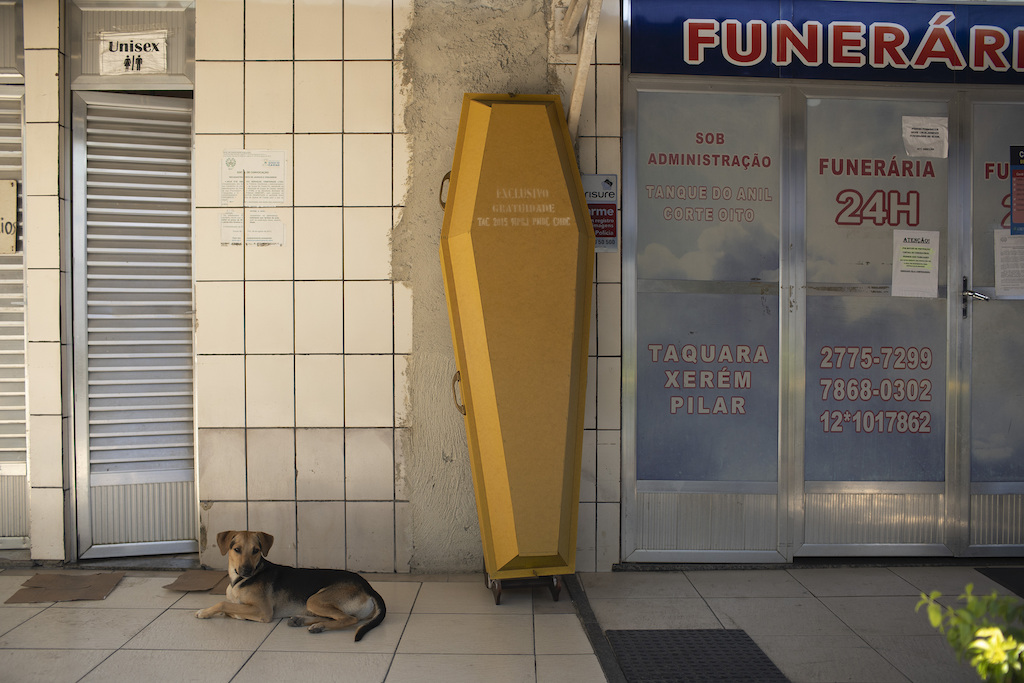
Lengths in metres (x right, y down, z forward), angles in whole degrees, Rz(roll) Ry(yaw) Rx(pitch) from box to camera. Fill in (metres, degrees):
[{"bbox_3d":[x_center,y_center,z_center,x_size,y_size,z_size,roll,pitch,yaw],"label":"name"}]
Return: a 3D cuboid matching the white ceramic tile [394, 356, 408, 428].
[{"bbox_3d":[-0.473,0.215,4.298,0.067,0.312,0.010,0,1,-1],"label":"white ceramic tile"}]

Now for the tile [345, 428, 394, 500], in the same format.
[{"bbox_3d":[-0.613,0.532,4.299,0.210,0.311,0.010,0,1,-1],"label":"tile"}]

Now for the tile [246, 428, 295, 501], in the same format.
[{"bbox_3d":[-0.996,0.508,4.109,0.200,0.300,0.012,0,1,-1],"label":"tile"}]

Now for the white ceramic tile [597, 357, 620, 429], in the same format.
[{"bbox_3d":[0.414,0.219,4.222,0.099,0.306,0.010,0,1,-2],"label":"white ceramic tile"}]

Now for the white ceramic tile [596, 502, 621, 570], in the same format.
[{"bbox_3d":[0.417,0.839,4.268,0.100,0.293,0.010,0,1,1],"label":"white ceramic tile"}]

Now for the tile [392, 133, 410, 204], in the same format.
[{"bbox_3d":[-0.453,-0.706,4.107,0.070,0.296,0.010,0,1,0],"label":"tile"}]

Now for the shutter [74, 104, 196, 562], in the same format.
[{"bbox_3d":[-1.654,-0.065,4.440,0.521,2.043,0.035,0,1,-17],"label":"shutter"}]

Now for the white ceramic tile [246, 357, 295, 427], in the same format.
[{"bbox_3d":[-1.036,0.215,4.275,0.209,0.312,0.010,0,1,1],"label":"white ceramic tile"}]

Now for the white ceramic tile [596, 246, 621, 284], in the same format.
[{"bbox_3d":[0.420,-0.409,4.308,0.102,0.311,0.010,0,1,-1],"label":"white ceramic tile"}]

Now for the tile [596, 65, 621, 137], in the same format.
[{"bbox_3d":[0.401,-0.996,4.131,0.098,0.294,0.010,0,1,0],"label":"tile"}]

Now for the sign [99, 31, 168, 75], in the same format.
[{"bbox_3d":[-1.610,-1.229,4.237,0.286,0.187,0.005,0,1,0],"label":"sign"}]

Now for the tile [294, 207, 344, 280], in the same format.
[{"bbox_3d":[-0.830,-0.419,4.283,0.210,0.313,0.010,0,1,-1],"label":"tile"}]

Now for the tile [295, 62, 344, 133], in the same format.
[{"bbox_3d":[-0.807,-1.021,4.163,0.203,0.303,0.010,0,1,-2],"label":"tile"}]

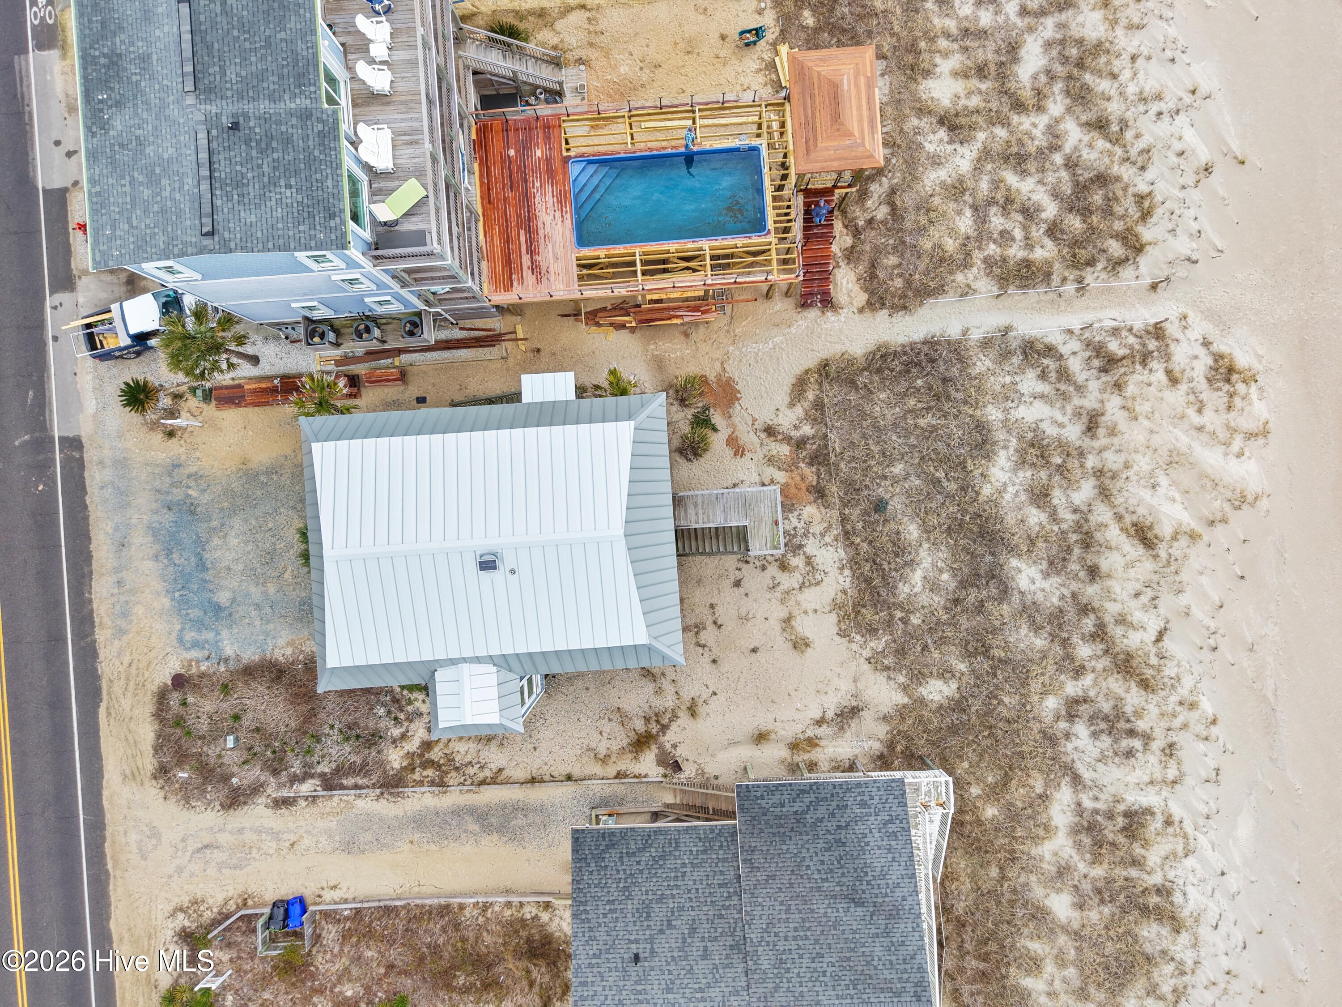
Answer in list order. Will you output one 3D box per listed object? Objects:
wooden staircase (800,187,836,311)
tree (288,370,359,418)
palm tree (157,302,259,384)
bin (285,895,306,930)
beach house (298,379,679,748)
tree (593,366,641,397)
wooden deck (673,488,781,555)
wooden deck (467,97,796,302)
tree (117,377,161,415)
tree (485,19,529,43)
[{"bbox_3d":[5.809,-10.077,36.934,1.200,3.100,4.050,-4,90,0],"label":"wooden staircase"},{"bbox_3d":[-13.525,-3.980,36.932,2.500,3.200,2.750,0,90,0],"label":"tree"},{"bbox_3d":[-17.142,-5.822,35.910,3.200,5.100,3.400,0,90,0],"label":"palm tree"},{"bbox_3d":[-15.230,16.750,38.057,0.650,1.100,0.820,-10,90,0],"label":"bin"},{"bbox_3d":[-5.877,1.534,33.183,11.900,10.800,11.800,-4,90,0],"label":"beach house"},{"bbox_3d":[-2.170,-4.442,37.575,1.900,2.000,1.950,0,90,0],"label":"tree"},{"bbox_3d":[2.065,0.759,36.812,4.300,3.300,2.550,-4,90,0],"label":"wooden deck"},{"bbox_3d":[-1.270,-11.644,36.800,12.100,3.400,6.900,-4,90,0],"label":"wooden deck"},{"bbox_3d":[-21.594,-4.366,37.798,1.650,1.400,1.750,0,90,0],"label":"tree"},{"bbox_3d":[-6.645,-18.975,37.850,1.500,1.300,1.650,0,90,0],"label":"tree"}]

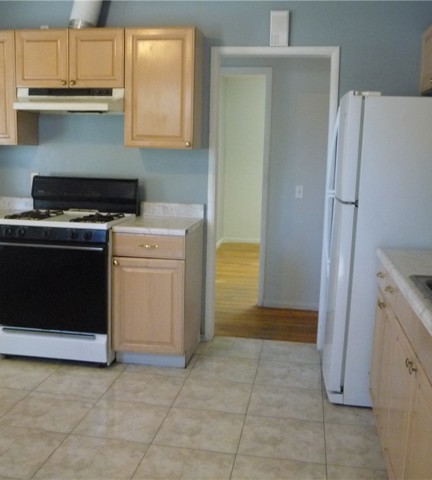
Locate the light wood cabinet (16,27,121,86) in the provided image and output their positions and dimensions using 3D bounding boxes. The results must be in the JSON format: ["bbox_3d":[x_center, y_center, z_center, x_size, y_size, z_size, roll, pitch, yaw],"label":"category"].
[{"bbox_3d":[-0.945,-1.222,3.820,0.765,0.373,0.308,3,9,9],"label":"light wood cabinet"}]

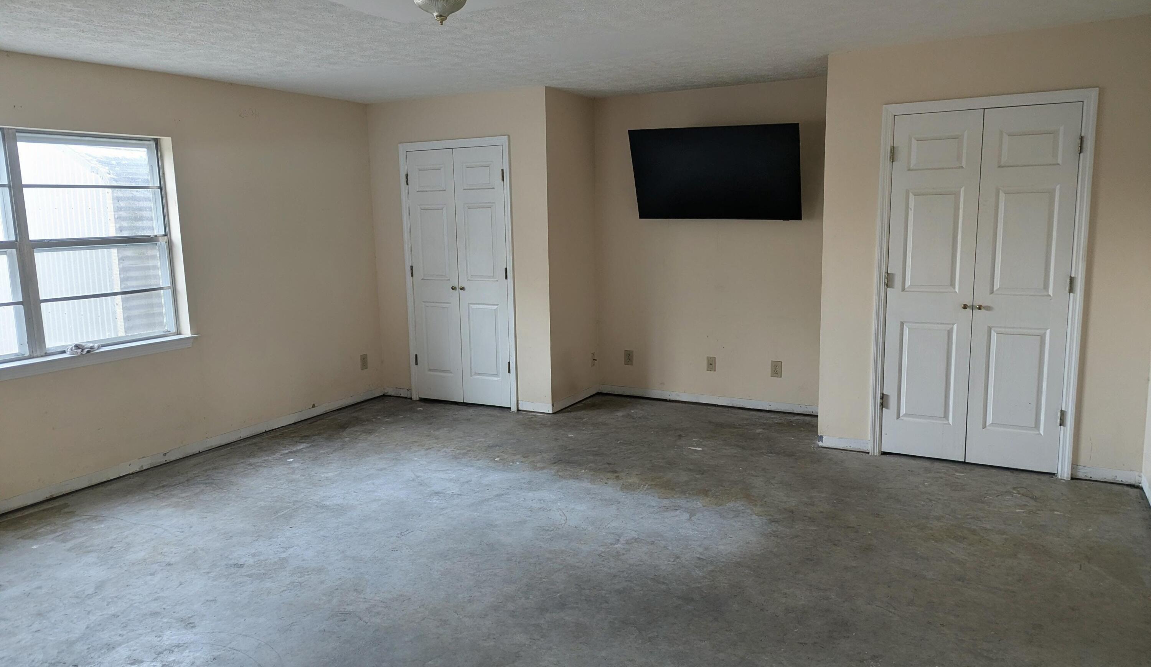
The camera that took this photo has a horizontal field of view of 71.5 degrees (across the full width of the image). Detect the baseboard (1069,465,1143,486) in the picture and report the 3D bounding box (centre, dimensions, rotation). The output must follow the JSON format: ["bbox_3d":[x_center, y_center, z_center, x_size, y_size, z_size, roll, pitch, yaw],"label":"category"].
[{"bbox_3d":[2.910,0.782,4.387,0.332,0.075,0.015,3,10,28],"label":"baseboard"}]

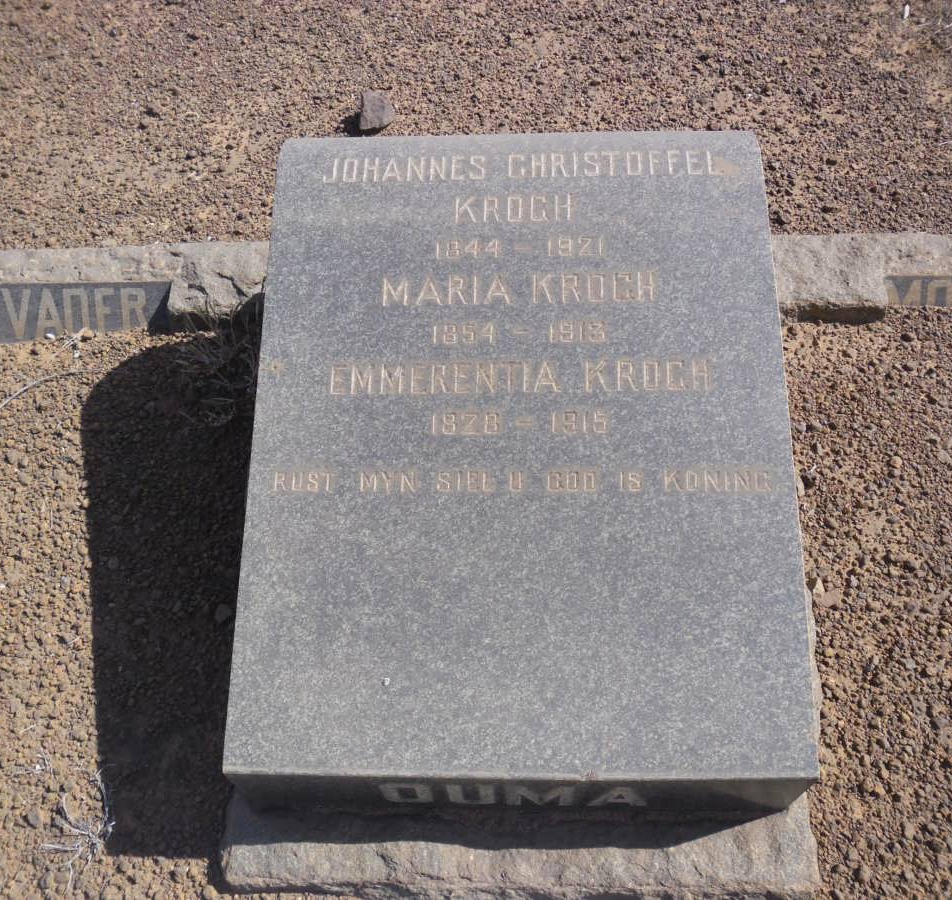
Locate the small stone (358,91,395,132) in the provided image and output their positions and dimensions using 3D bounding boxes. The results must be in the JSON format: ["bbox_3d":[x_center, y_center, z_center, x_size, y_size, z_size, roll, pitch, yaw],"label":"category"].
[{"bbox_3d":[-0.232,-0.787,2.180,0.080,0.062,0.075,0,54,0],"label":"small stone"}]

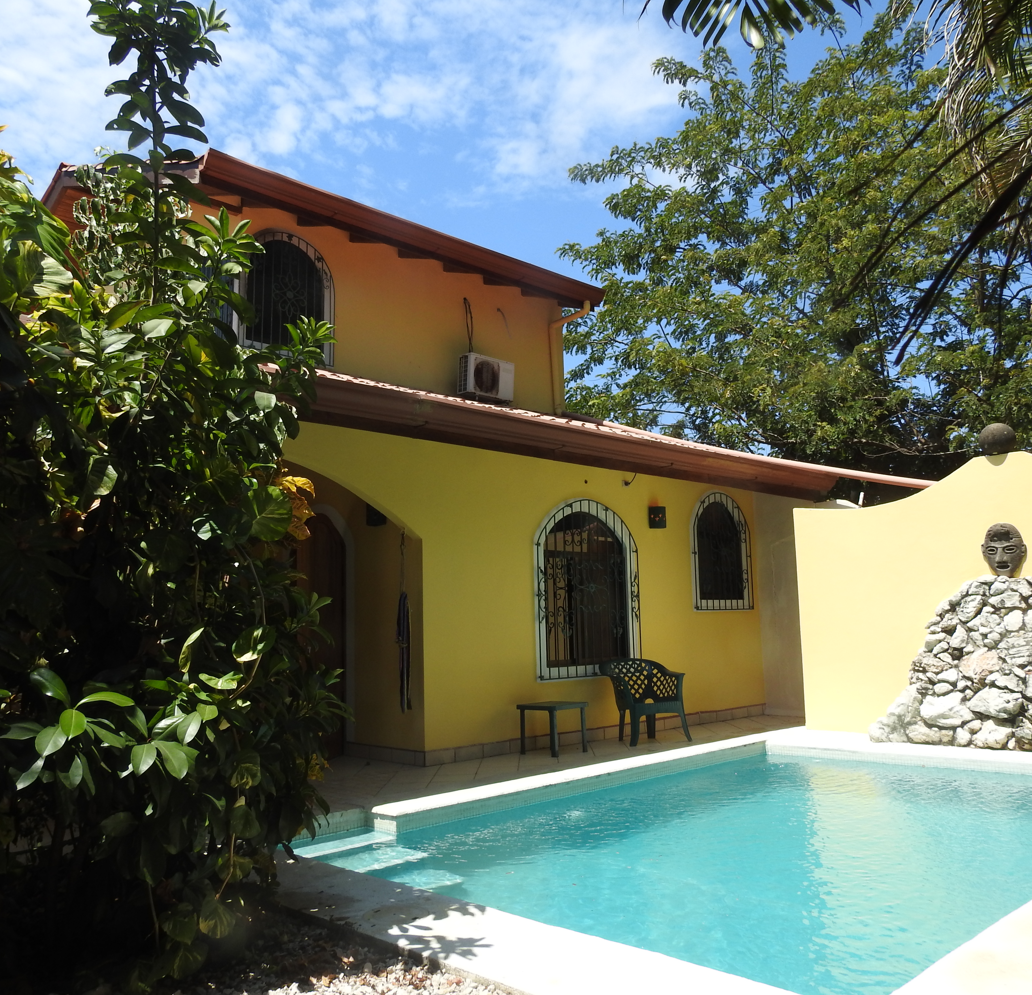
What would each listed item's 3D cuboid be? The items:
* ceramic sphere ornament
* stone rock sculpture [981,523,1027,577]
[{"bbox_3d":[4.486,-0.541,8.571,0.355,0.345,0.355,6,-11,-43],"label":"ceramic sphere ornament"},{"bbox_3d":[4.412,0.474,8.330,0.160,0.480,0.370,6,-11,-43],"label":"stone rock sculpture"}]

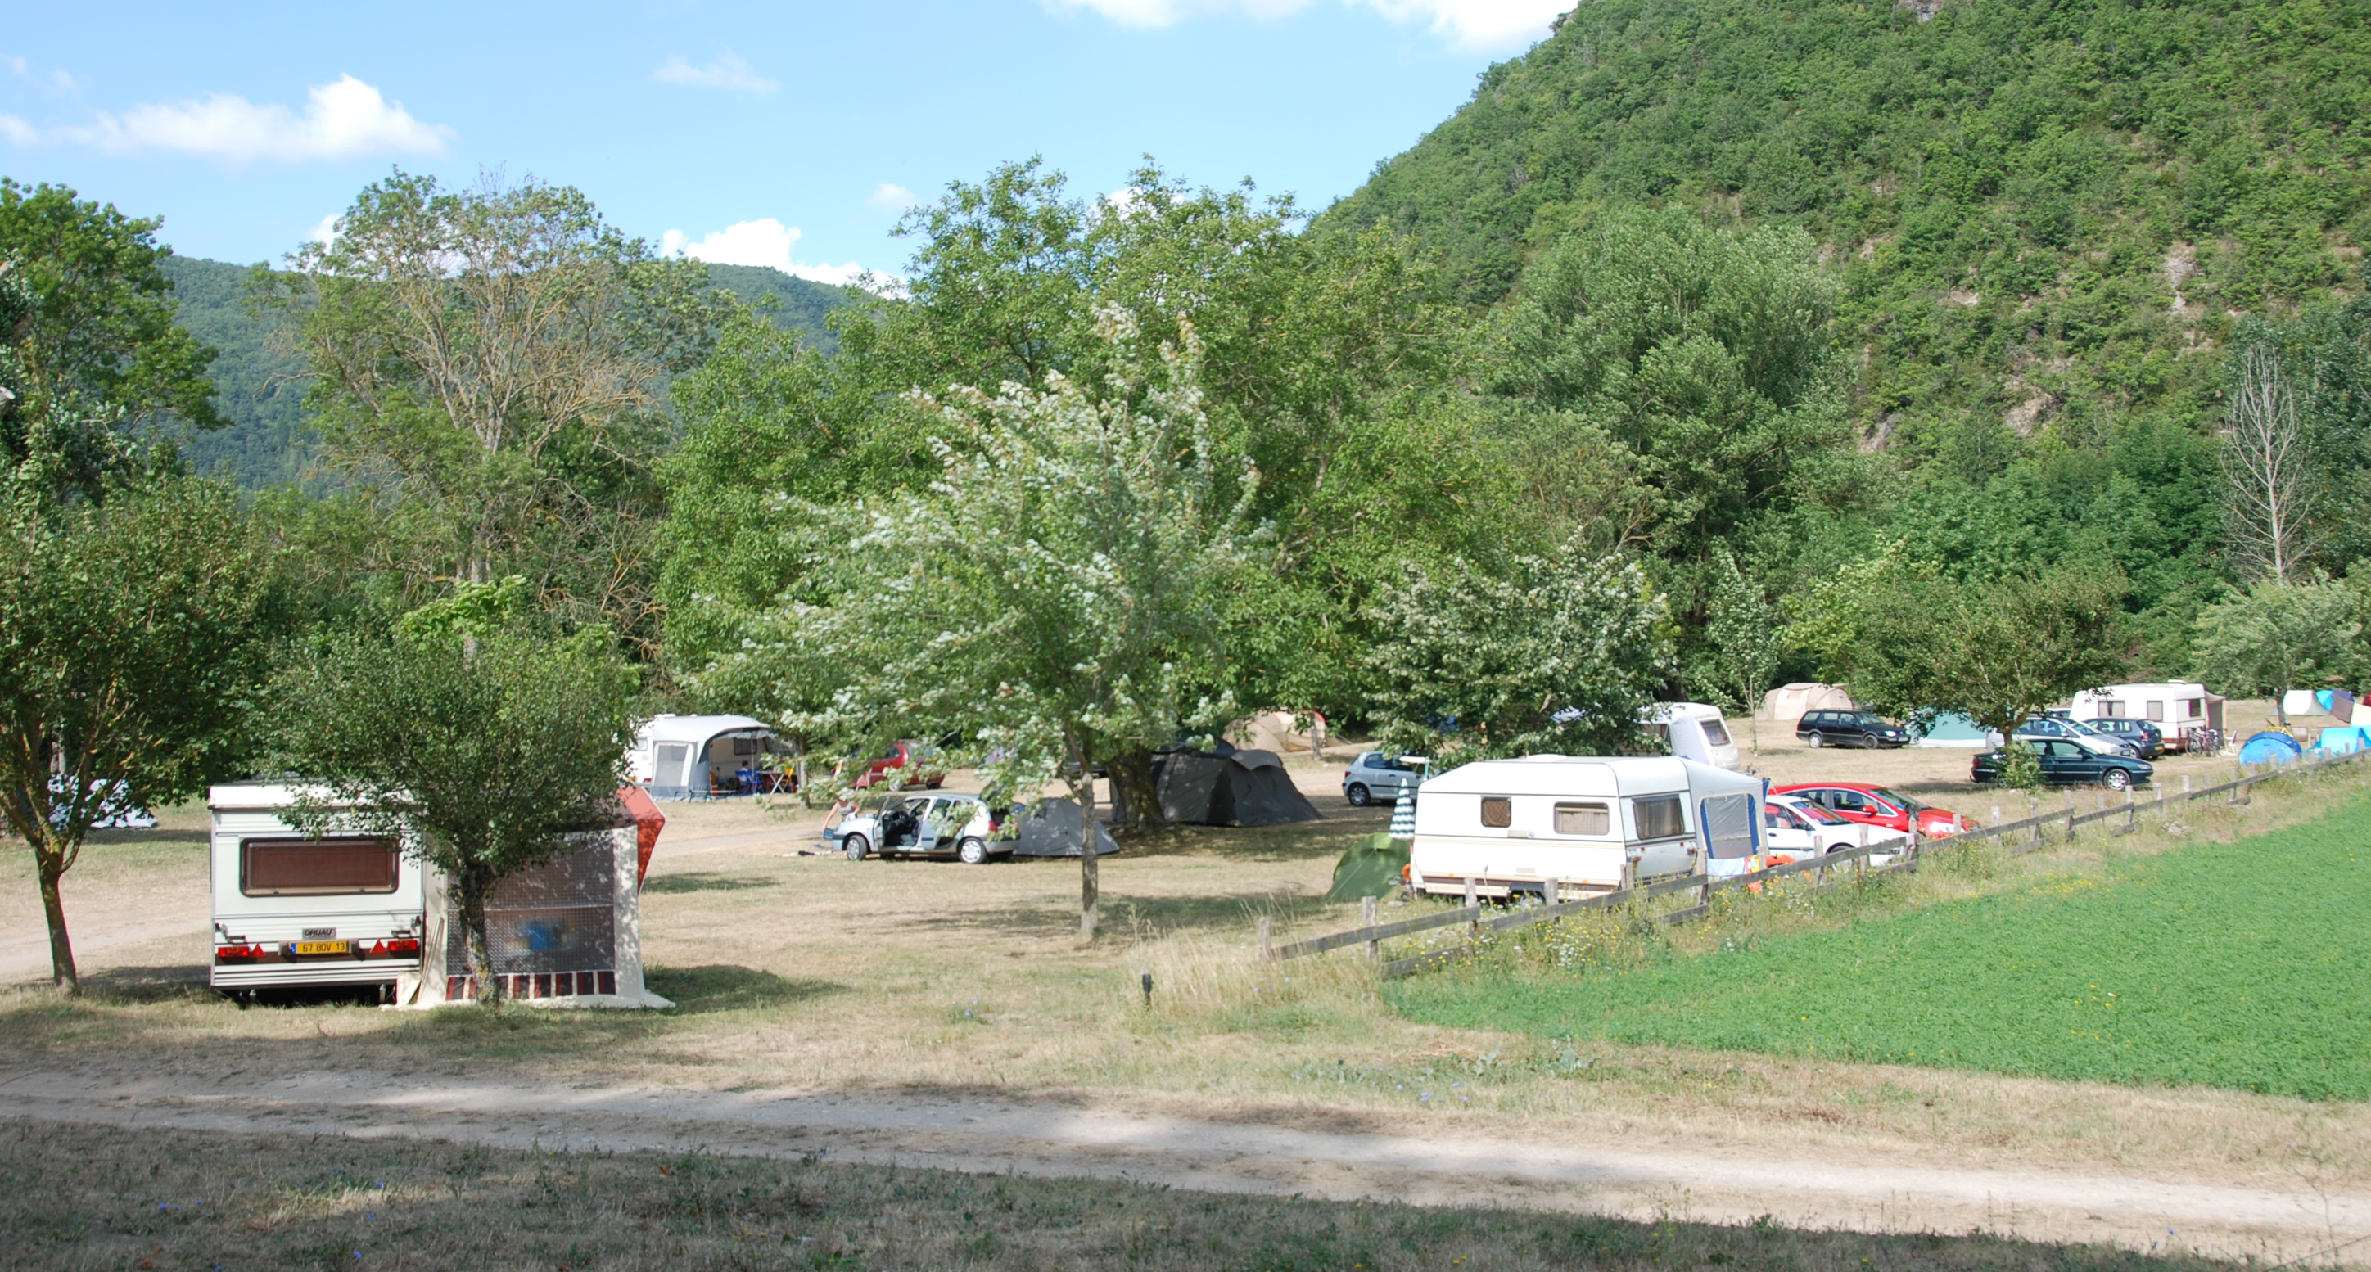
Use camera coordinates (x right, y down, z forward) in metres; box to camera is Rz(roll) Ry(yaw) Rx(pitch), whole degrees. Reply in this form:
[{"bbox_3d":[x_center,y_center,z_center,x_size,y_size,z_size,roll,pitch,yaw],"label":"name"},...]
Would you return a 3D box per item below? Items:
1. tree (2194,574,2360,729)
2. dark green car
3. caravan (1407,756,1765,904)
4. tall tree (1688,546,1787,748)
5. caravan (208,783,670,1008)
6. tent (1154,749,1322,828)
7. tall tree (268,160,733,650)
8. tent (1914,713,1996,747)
[{"bbox_3d":[53.200,0.700,116.000,7.900,7.400,7.600,-1,-2,25],"label":"tree"},{"bbox_3d":[23.948,3.537,64.800,4.550,1.410,1.760,-1,-2,24],"label":"dark green car"},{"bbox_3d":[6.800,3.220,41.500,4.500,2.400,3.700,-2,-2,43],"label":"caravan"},{"bbox_3d":[20.300,0.550,88.000,3.600,7.800,3.500,0,-2,13],"label":"tall tree"},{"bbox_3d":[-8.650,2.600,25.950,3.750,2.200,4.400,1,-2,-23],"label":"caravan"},{"bbox_3d":[1.278,3.699,57.500,4.000,1.870,3.000,0,-2,-15],"label":"tent"},{"bbox_3d":[-24.885,-6.032,85.000,15.800,21.000,15.000,0,-1,0],"label":"tall tree"},{"bbox_3d":[29.713,3.554,91.500,3.500,1.650,2.800,0,-1,10],"label":"tent"}]

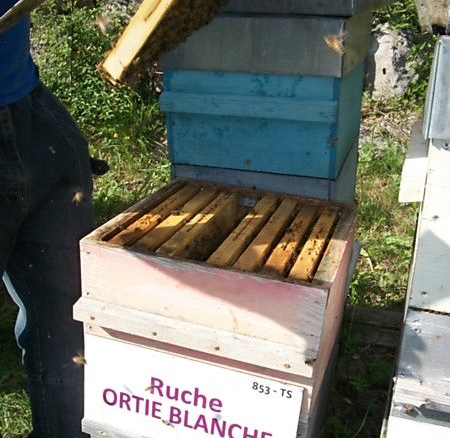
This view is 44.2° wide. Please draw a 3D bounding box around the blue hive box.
[{"bbox_3d":[0.109,-0.254,1.289,0.364,0.208,0.391,7,21,19],"label":"blue hive box"}]

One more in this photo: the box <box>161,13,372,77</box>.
[{"bbox_3d":[0.107,-0.396,1.240,0.376,0.106,0.385,7,21,19],"label":"box"}]

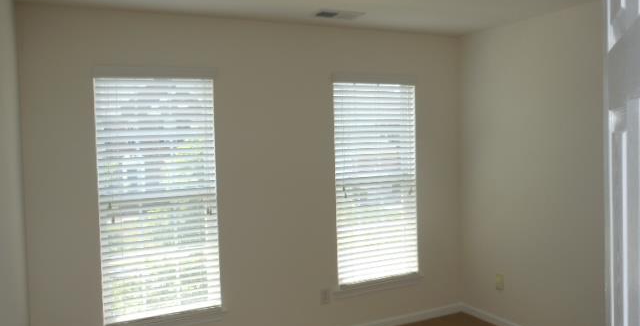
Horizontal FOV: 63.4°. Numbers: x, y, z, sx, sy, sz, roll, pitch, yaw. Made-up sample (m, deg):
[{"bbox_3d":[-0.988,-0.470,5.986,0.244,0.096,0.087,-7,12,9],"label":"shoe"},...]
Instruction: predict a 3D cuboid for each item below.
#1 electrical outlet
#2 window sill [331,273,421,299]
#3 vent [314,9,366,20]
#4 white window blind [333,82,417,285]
[{"bbox_3d":[0.045,1.042,4.009,0.073,0.115,0.012,-3,4,-26],"label":"electrical outlet"},{"bbox_3d":[0.493,1.004,4.226,0.840,0.080,0.065,-3,4,-26],"label":"window sill"},{"bbox_3d":[0.141,-1.018,3.572,0.320,0.018,0.180,-3,4,-26],"label":"vent"},{"bbox_3d":[0.467,0.151,4.199,0.780,1.620,0.055,-3,4,-26],"label":"white window blind"}]

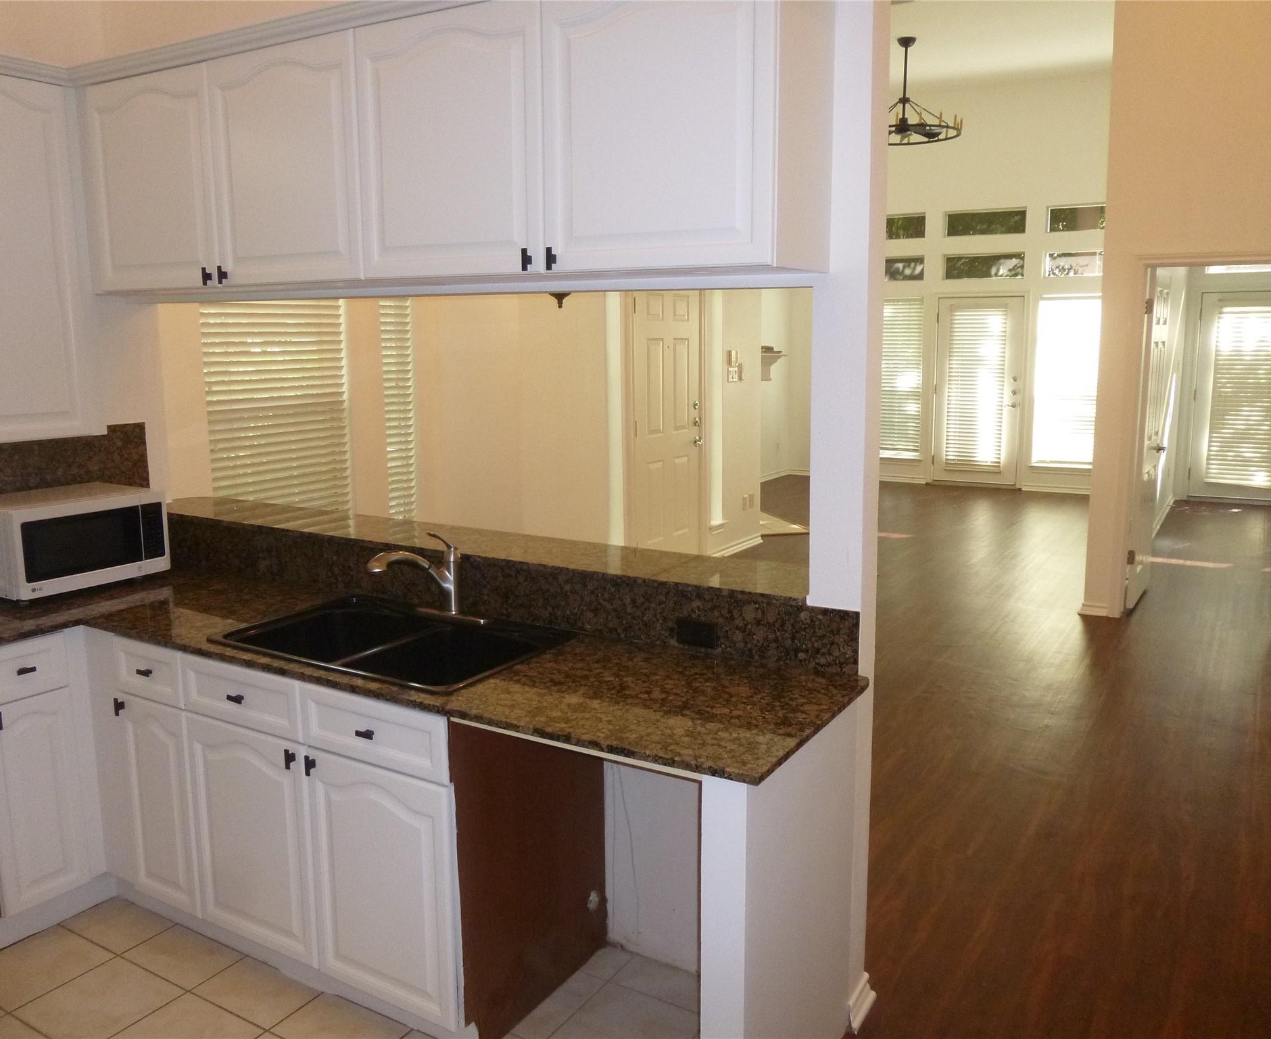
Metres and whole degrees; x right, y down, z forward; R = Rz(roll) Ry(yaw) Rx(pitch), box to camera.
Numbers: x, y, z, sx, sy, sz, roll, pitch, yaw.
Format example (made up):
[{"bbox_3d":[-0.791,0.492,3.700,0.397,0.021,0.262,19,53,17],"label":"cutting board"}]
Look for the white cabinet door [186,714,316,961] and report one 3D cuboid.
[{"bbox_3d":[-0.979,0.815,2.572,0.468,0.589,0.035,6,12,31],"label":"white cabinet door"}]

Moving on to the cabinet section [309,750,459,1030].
[{"bbox_3d":[-0.594,0.857,2.357,0.455,0.590,0.025,5,12,31],"label":"cabinet section"}]

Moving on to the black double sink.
[{"bbox_3d":[-0.628,0.403,2.609,0.840,0.200,0.530,5,12,31],"label":"black double sink"}]

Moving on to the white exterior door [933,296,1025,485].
[{"bbox_3d":[3.852,-1.427,11.238,0.920,2.050,0.050,5,12,31],"label":"white exterior door"}]

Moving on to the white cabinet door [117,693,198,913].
[{"bbox_3d":[-1.328,0.789,2.801,0.305,0.590,0.025,5,12,31],"label":"white cabinet door"}]

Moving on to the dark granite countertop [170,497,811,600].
[{"bbox_3d":[-0.589,0.070,3.089,2.550,0.030,0.360,5,12,31],"label":"dark granite countertop"}]

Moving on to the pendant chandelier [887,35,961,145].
[{"bbox_3d":[2.310,-3.696,8.575,0.950,0.800,0.950,5,12,31],"label":"pendant chandelier"}]

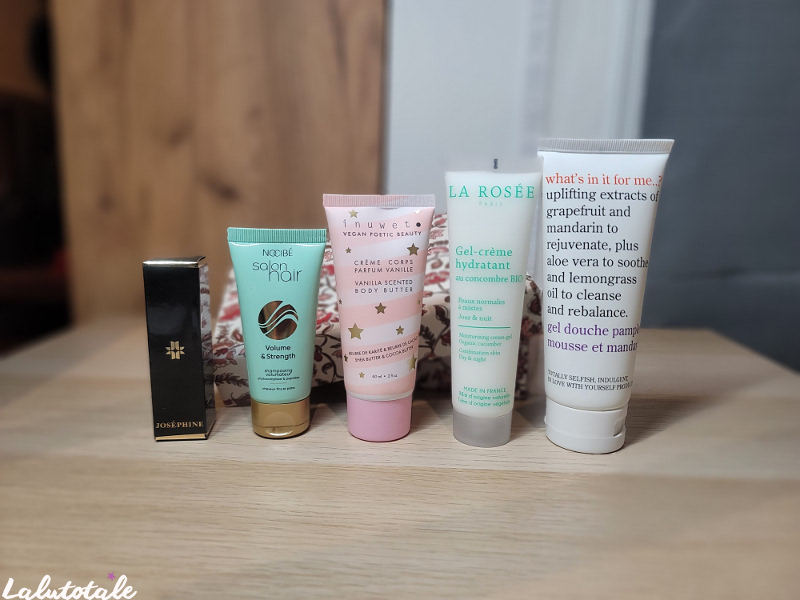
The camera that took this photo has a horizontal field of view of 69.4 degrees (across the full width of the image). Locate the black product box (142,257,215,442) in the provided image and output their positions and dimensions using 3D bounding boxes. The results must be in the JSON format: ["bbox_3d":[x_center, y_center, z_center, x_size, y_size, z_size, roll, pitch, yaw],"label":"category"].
[{"bbox_3d":[-0.114,0.025,0.303,0.026,0.093,0.025,-1,11,-8],"label":"black product box"}]

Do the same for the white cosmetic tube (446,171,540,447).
[{"bbox_3d":[0.045,0.005,0.298,0.047,0.138,0.031,1,11,0],"label":"white cosmetic tube"}]

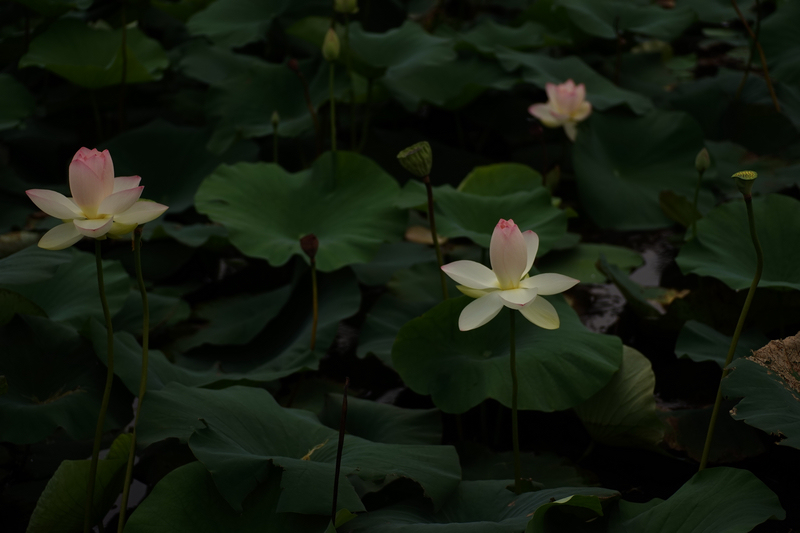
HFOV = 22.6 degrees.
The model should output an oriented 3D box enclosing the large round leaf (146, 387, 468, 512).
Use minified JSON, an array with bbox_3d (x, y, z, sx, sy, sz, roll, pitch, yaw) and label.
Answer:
[{"bbox_3d":[-0.164,0.295,3.220,0.520,0.120,0.370,0,19,0],"label":"large round leaf"}]

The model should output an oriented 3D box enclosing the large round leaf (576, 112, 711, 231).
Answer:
[{"bbox_3d":[0.628,-0.250,5.200,0.360,0.100,0.350,0,51,0],"label":"large round leaf"}]

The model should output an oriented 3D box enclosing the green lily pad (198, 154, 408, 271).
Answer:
[{"bbox_3d":[-0.215,-0.113,4.280,0.440,0.120,0.400,0,27,0],"label":"green lily pad"}]

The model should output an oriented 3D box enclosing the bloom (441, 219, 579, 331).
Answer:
[{"bbox_3d":[0.162,0.007,2.950,0.200,0.140,0.190,0,20,0],"label":"bloom"}]

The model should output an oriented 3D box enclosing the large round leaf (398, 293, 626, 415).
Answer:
[{"bbox_3d":[0.169,0.143,3.150,0.365,0.085,0.320,0,20,0],"label":"large round leaf"}]

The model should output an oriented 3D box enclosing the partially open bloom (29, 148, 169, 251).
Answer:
[{"bbox_3d":[-0.443,-0.103,2.930,0.205,0.135,0.185,0,20,0],"label":"partially open bloom"}]

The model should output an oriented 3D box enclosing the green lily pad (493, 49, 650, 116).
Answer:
[{"bbox_3d":[0.419,-0.444,4.800,0.370,0.090,0.310,0,20,0],"label":"green lily pad"}]

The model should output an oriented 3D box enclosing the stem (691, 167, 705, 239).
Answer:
[{"bbox_3d":[0.573,-0.121,3.850,0.014,0.145,0.014,6,20,-2],"label":"stem"}]

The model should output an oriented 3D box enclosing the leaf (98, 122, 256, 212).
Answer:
[{"bbox_3d":[-0.554,-0.250,5.000,0.400,0.120,0.360,0,27,0],"label":"leaf"}]

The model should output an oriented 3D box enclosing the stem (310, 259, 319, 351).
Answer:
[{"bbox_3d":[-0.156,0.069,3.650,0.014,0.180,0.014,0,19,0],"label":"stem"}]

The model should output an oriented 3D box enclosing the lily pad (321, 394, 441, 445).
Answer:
[{"bbox_3d":[-0.029,0.237,3.000,0.210,0.070,0.200,0,20,0],"label":"lily pad"}]

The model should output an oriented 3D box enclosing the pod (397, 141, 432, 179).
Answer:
[{"bbox_3d":[0.026,-0.195,3.650,0.062,0.055,0.060,-22,11,0],"label":"pod"}]

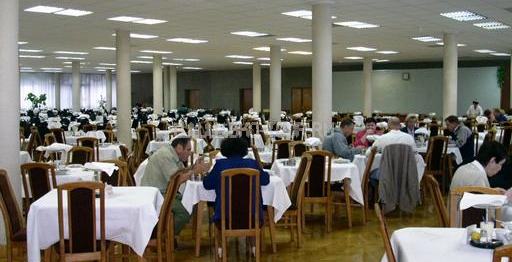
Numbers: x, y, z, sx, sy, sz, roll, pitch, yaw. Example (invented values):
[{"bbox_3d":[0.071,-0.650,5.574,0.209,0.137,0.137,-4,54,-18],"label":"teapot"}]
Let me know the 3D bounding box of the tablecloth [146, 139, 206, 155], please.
[{"bbox_3d":[-1.630,0.444,11.546,1.170,0.410,1.150,-1,3,-9],"label":"tablecloth"}]

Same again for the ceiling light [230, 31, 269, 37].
[{"bbox_3d":[-0.167,-2.494,14.408,0.570,0.070,1.150,3,4,41],"label":"ceiling light"}]

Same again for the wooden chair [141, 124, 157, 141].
[{"bbox_3d":[-2.467,0.320,13.247,0.450,0.980,0.530,0,4,6],"label":"wooden chair"}]

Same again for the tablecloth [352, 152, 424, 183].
[{"bbox_3d":[1.987,0.574,8.955,1.050,0.500,1.020,0,3,0],"label":"tablecloth"}]

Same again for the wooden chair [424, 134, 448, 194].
[{"bbox_3d":[2.948,0.550,9.320,0.450,0.990,0.520,0,3,-5],"label":"wooden chair"}]

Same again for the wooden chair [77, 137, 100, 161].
[{"bbox_3d":[-2.771,0.615,9.572,0.420,1.010,0.510,0,3,2],"label":"wooden chair"}]

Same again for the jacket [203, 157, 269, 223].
[{"bbox_3d":[-0.193,0.567,5.309,0.600,0.650,0.420,0,3,-7],"label":"jacket"}]

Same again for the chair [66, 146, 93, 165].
[{"bbox_3d":[-2.259,0.702,6.861,0.450,0.990,0.520,1,3,12],"label":"chair"}]

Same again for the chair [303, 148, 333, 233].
[{"bbox_3d":[0.770,0.752,7.237,0.420,1.010,0.510,0,3,-3],"label":"chair"}]

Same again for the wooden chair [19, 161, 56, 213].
[{"bbox_3d":[-2.234,0.818,6.118,0.420,1.010,0.510,0,3,7],"label":"wooden chair"}]

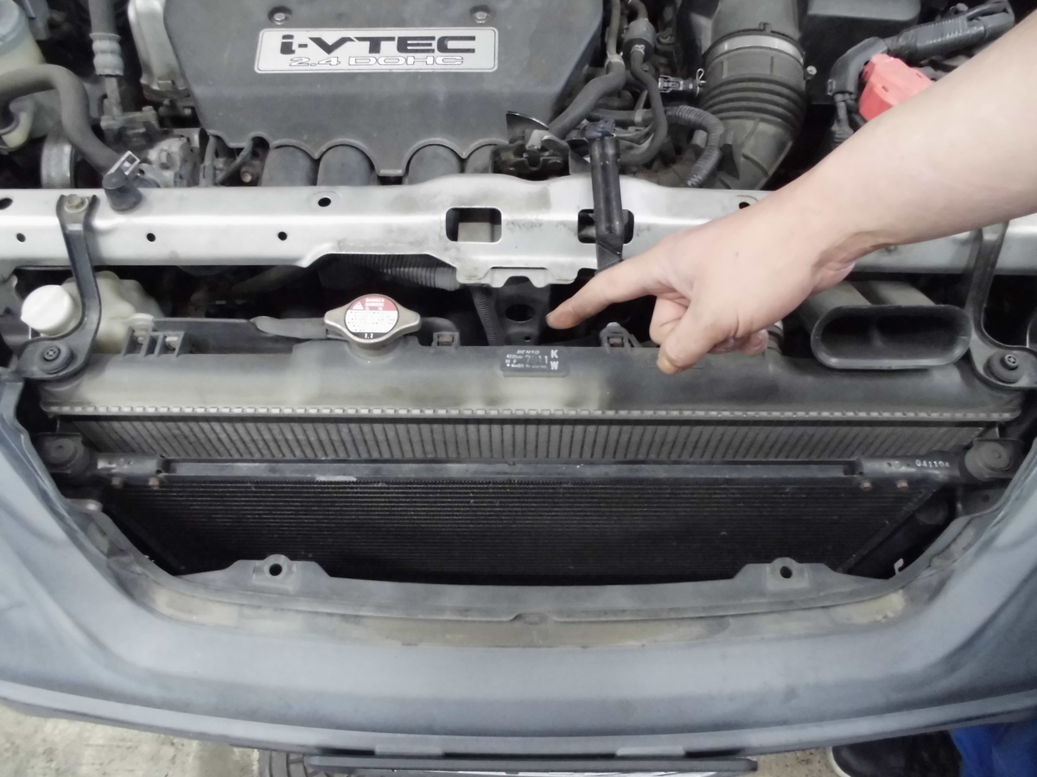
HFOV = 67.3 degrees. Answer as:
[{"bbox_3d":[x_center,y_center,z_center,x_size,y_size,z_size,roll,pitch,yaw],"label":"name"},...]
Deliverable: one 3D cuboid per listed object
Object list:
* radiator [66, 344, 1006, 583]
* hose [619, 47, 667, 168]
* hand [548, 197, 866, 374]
[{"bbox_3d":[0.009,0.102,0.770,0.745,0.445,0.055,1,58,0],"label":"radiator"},{"bbox_3d":[0.112,-0.264,0.730,0.055,0.075,0.090,1,58,0],"label":"hose"},{"bbox_3d":[0.117,-0.062,0.470,0.185,0.072,0.080,-19,57,16],"label":"hand"}]

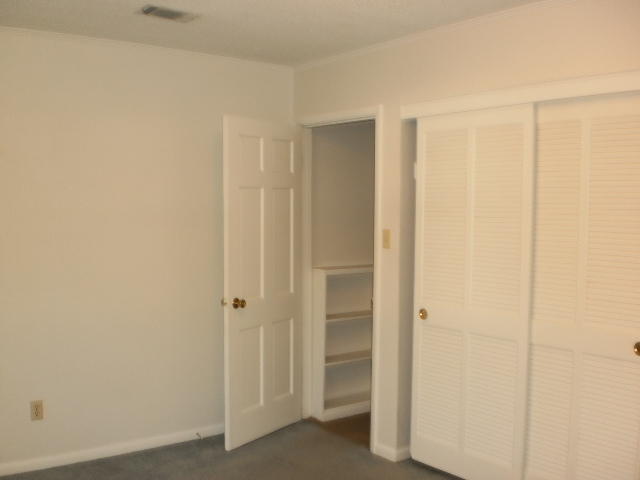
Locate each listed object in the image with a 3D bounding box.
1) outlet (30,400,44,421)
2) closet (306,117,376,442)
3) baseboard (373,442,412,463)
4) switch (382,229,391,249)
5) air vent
[{"bbox_3d":[-1.531,0.929,3.613,0.072,0.115,0.015,-2,4,-37],"label":"outlet"},{"bbox_3d":[0.334,0.251,4.400,0.560,2.040,0.710,-2,4,-37],"label":"closet"},{"bbox_3d":[0.425,1.239,3.938,0.110,0.085,0.180,-2,4,-37],"label":"baseboard"},{"bbox_3d":[0.383,-0.005,3.856,0.015,0.115,0.072,-2,4,-37],"label":"switch"},{"bbox_3d":[-0.744,-1.117,3.287,0.260,0.030,0.140,-2,4,-37],"label":"air vent"}]

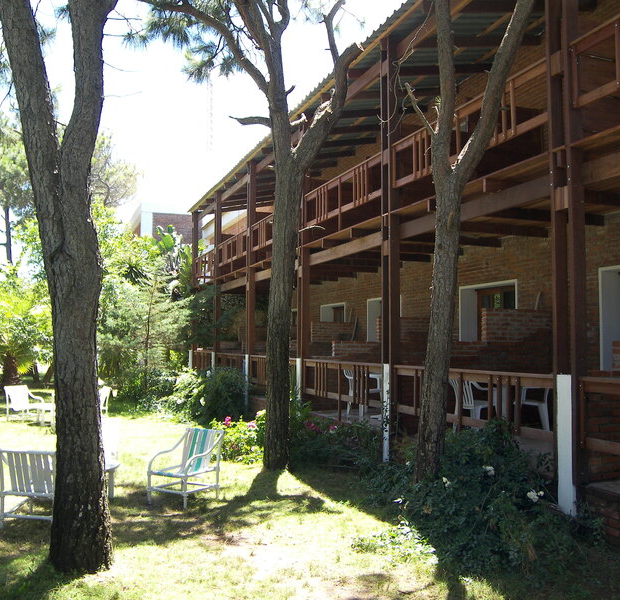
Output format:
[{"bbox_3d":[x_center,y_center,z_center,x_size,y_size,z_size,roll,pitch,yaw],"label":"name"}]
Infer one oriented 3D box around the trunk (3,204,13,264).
[{"bbox_3d":[-15.114,-3.277,32.331,0.450,3.025,0.380,2,-4,-25],"label":"trunk"}]

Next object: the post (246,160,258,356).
[{"bbox_3d":[-1.390,-1.058,15.884,0.170,4.868,0.300,2,-4,-22],"label":"post"}]

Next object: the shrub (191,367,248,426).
[{"bbox_3d":[-2.001,2.110,14.308,1.282,1.273,1.200,1,-4,-8],"label":"shrub"}]

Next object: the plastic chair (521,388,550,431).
[{"bbox_3d":[3.148,1.473,8.977,0.560,0.820,0.570,-1,-4,15],"label":"plastic chair"}]

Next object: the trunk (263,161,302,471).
[{"bbox_3d":[-0.396,0.187,9.312,0.518,4.464,0.420,0,-4,-2],"label":"trunk"}]

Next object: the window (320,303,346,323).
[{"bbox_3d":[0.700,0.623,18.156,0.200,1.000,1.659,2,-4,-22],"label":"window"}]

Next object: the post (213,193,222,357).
[{"bbox_3d":[-2.679,-0.859,19.092,0.170,4.916,0.300,2,-4,-22],"label":"post"}]

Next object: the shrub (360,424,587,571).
[{"bbox_3d":[1.419,1.645,6.023,1.200,0.970,2.100,2,-4,-22],"label":"shrub"}]

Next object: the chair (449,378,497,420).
[{"bbox_3d":[2.288,1.475,9.073,0.560,0.820,0.570,2,-4,-28],"label":"chair"}]

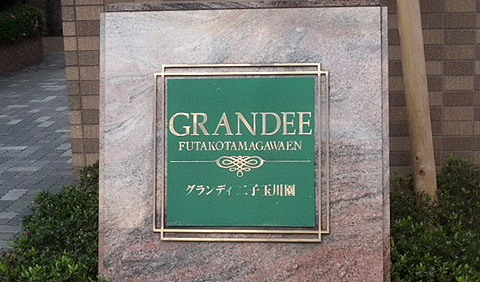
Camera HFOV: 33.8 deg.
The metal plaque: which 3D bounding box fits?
[{"bbox_3d":[0.002,0.037,2.666,0.602,0.602,0.030,0,-4,6],"label":"metal plaque"}]

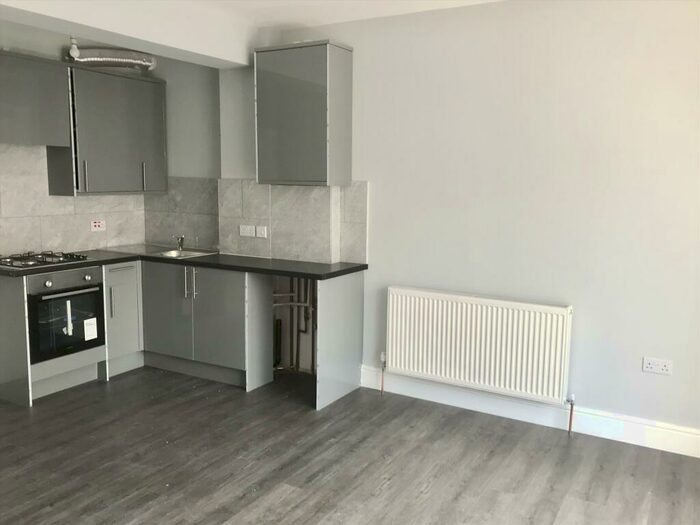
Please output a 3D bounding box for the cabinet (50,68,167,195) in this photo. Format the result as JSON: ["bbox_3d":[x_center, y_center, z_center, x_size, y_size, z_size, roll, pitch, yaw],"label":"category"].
[{"bbox_3d":[-1.979,-1.038,4.681,0.335,0.957,0.901,5,9,30],"label":"cabinet"}]

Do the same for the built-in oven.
[{"bbox_3d":[-2.203,0.333,4.093,0.585,0.599,0.588,5,9,30],"label":"built-in oven"}]

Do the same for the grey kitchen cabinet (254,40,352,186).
[{"bbox_3d":[-0.329,-1.032,4.059,0.622,0.945,0.311,5,9,30],"label":"grey kitchen cabinet"}]

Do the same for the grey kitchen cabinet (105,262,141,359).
[{"bbox_3d":[-1.981,0.340,4.504,0.600,0.718,0.349,5,9,30],"label":"grey kitchen cabinet"}]

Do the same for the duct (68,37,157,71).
[{"bbox_3d":[-1.922,-1.664,4.628,0.170,0.200,0.810,5,9,30],"label":"duct"}]

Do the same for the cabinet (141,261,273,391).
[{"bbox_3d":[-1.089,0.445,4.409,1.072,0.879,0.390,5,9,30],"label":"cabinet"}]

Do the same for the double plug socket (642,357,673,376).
[{"bbox_3d":[1.752,0.592,3.228,0.146,0.086,0.010,5,9,30],"label":"double plug socket"}]

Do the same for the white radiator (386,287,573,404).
[{"bbox_3d":[0.799,0.512,3.695,1.183,0.595,0.100,5,9,30],"label":"white radiator"}]

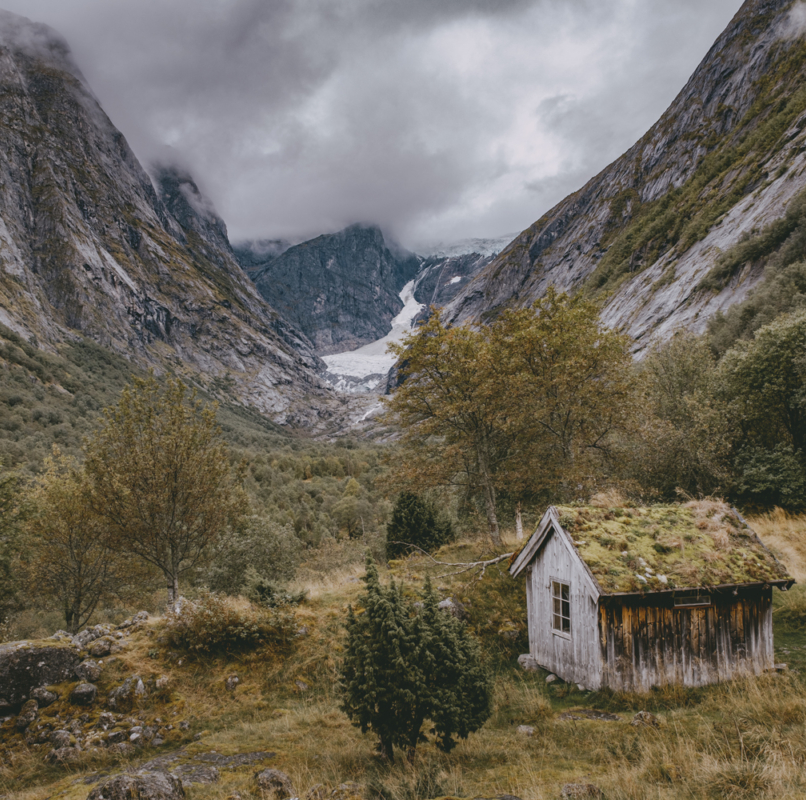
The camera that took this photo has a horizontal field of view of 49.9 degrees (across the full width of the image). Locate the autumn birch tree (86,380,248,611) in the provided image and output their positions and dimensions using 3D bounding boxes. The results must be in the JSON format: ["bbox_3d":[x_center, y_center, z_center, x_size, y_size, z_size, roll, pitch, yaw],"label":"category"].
[{"bbox_3d":[-5.892,2.320,21.500,3.947,5.592,3.800,1,-3,-15],"label":"autumn birch tree"}]

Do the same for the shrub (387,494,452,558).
[{"bbox_3d":[0.495,3.765,26.000,1.979,1.940,1.900,0,-3,1],"label":"shrub"}]

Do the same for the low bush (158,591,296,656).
[{"bbox_3d":[-3.665,4.694,18.200,2.730,1.358,1.900,0,-3,-11],"label":"low bush"}]

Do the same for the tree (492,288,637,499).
[{"bbox_3d":[5.125,0.301,27.500,4.494,7.526,4.600,-1,-3,11],"label":"tree"}]

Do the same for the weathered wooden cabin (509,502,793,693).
[{"bbox_3d":[5.172,3.880,18.260,4.676,3.362,3.278,1,-4,-21],"label":"weathered wooden cabin"}]

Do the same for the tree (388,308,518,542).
[{"bbox_3d":[1.422,0.872,26.500,3.797,7.072,4.000,0,-3,3],"label":"tree"}]

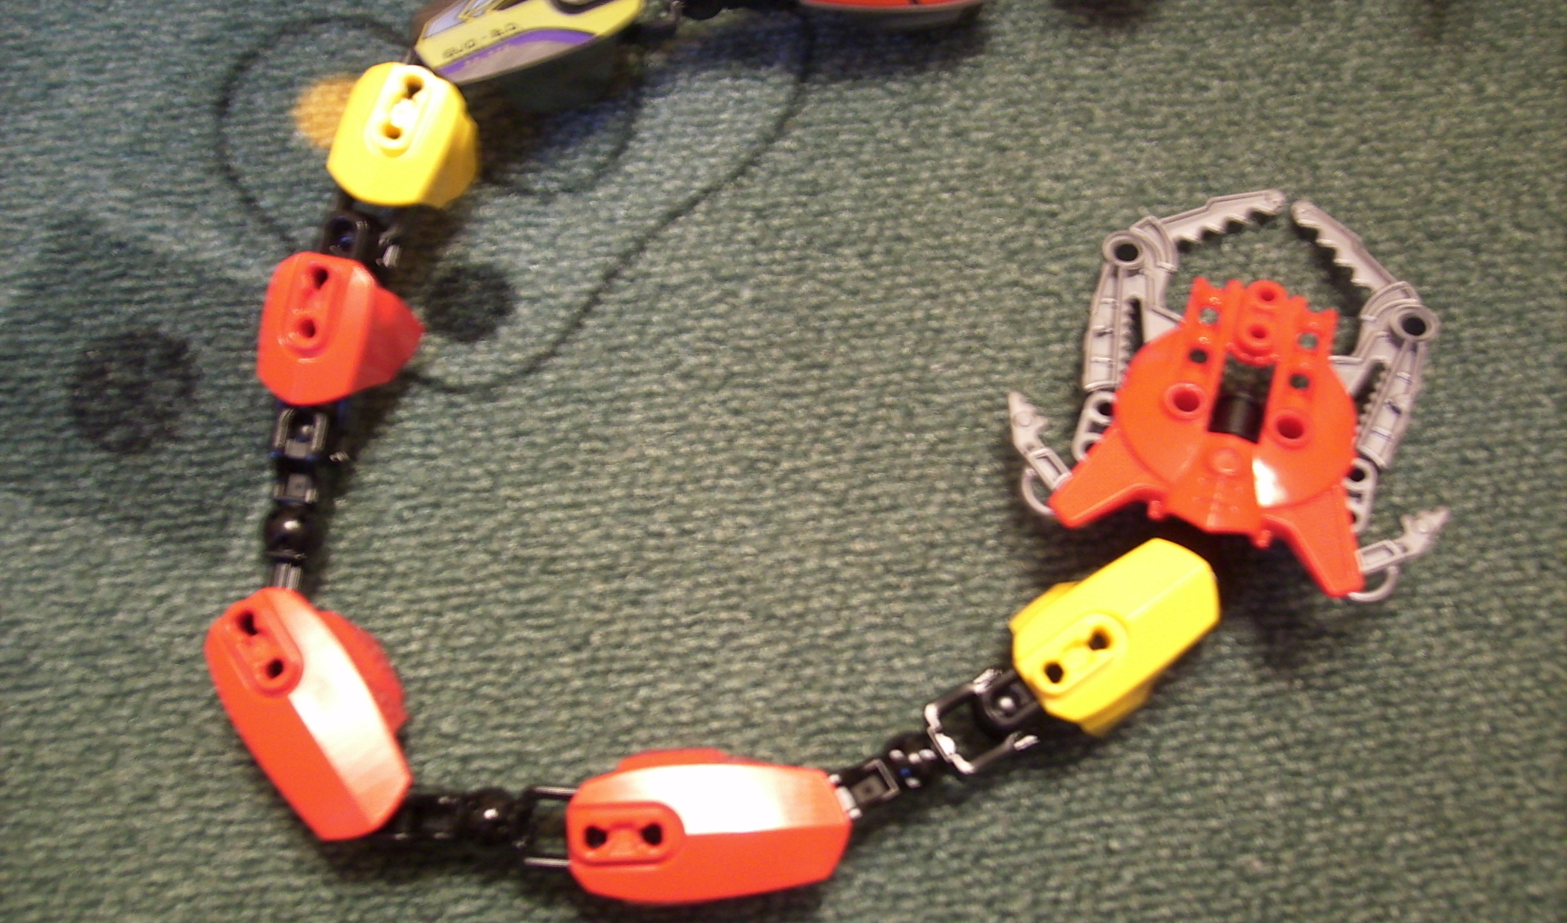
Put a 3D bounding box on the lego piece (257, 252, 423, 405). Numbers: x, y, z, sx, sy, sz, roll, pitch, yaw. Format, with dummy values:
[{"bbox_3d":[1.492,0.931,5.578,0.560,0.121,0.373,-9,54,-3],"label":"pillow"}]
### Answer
[{"bbox_3d":[-0.081,-0.021,0.258,0.026,0.020,0.026,7,74,0],"label":"lego piece"}]

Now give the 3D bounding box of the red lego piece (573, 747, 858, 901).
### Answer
[{"bbox_3d":[-0.013,0.061,0.243,0.045,0.019,0.025,-1,74,-2],"label":"red lego piece"}]

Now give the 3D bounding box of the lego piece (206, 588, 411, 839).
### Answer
[{"bbox_3d":[-0.080,0.043,0.246,0.025,0.019,0.045,-34,78,-11],"label":"lego piece"}]

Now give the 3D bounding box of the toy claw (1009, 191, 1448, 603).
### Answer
[{"bbox_3d":[0.088,-0.017,0.272,0.084,0.028,0.082,17,74,3],"label":"toy claw"}]

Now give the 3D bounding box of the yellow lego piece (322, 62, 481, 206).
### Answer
[{"bbox_3d":[-0.070,-0.056,0.261,0.026,0.020,0.026,17,74,3],"label":"yellow lego piece"}]

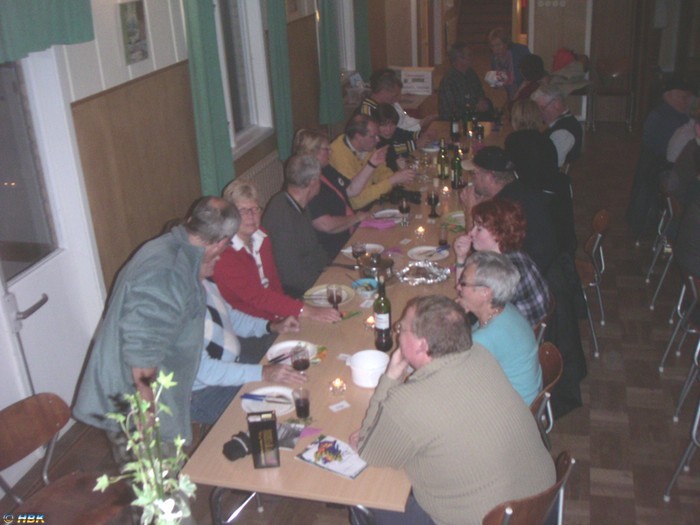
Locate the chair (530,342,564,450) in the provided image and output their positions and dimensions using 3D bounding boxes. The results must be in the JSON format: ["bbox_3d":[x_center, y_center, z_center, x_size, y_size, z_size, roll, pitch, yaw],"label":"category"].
[{"bbox_3d":[0.642,0.706,3.245,0.510,0.810,0.440,3,24,15],"label":"chair"}]

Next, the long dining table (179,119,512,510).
[{"bbox_3d":[0.421,0.061,4.667,0.720,0.740,4.980,4,24,13],"label":"long dining table"}]

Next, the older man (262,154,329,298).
[{"bbox_3d":[-0.100,0.060,4.309,0.760,1.280,0.540,-3,22,1],"label":"older man"}]

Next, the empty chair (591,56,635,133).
[{"bbox_3d":[3.246,-2.070,9.422,0.460,0.790,0.500,4,24,13],"label":"empty chair"}]

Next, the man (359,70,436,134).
[{"bbox_3d":[0.509,-0.830,6.341,0.800,1.340,0.540,3,23,14],"label":"man"}]

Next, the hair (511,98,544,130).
[{"bbox_3d":[1.186,-0.989,5.134,0.200,0.240,0.220,-10,23,-15],"label":"hair"}]

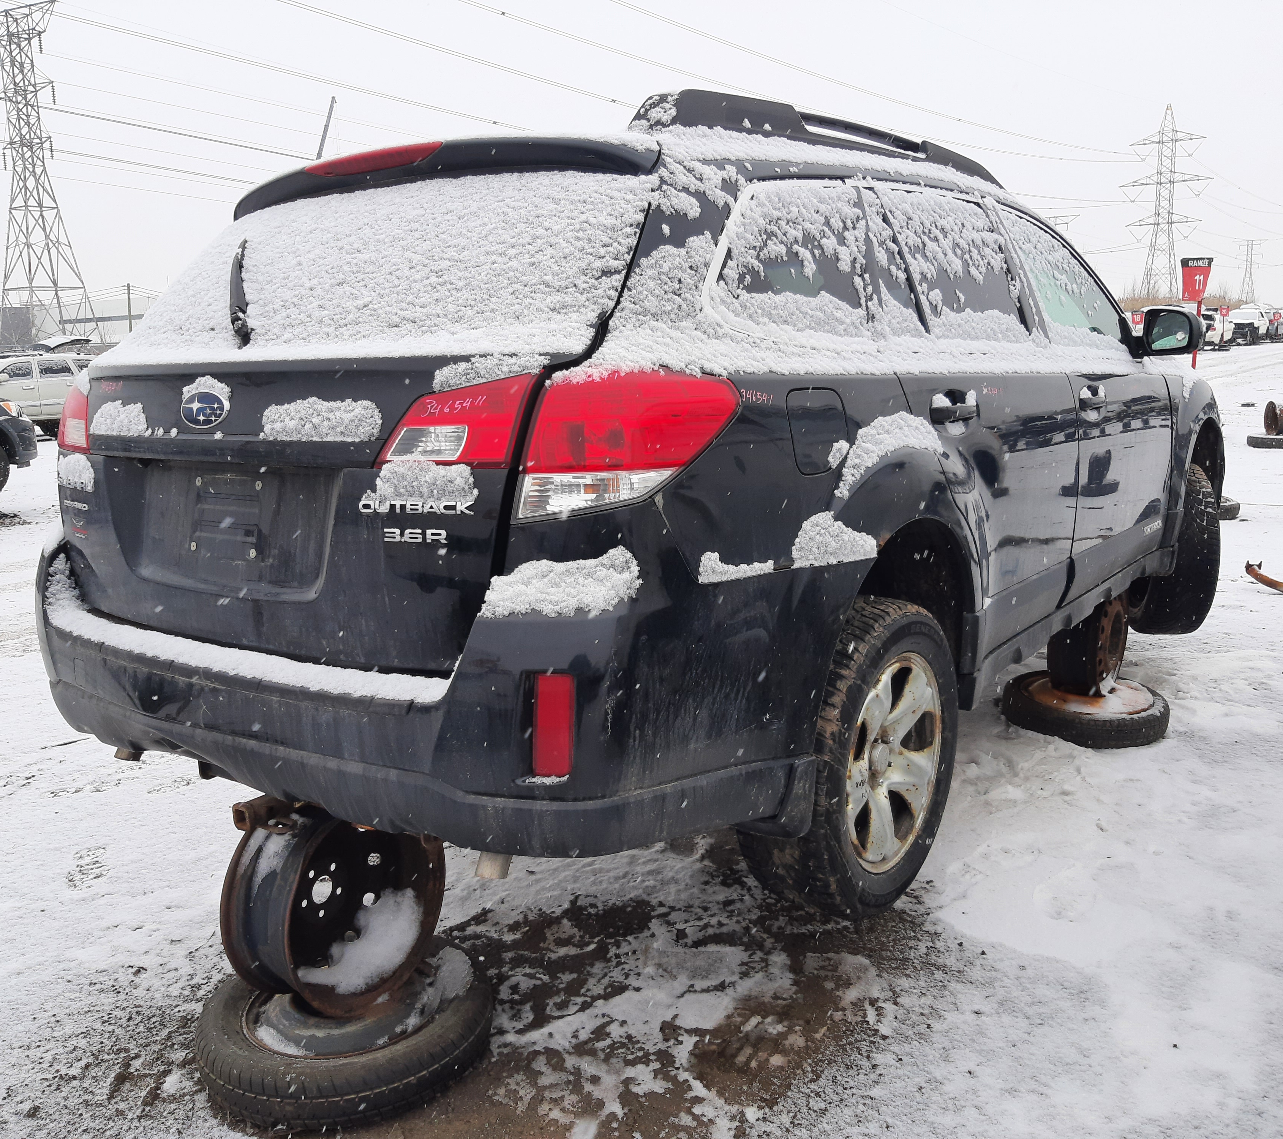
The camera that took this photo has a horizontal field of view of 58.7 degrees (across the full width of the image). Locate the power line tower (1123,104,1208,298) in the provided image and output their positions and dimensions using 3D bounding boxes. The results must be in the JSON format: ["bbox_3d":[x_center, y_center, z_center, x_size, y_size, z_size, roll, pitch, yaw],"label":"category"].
[{"bbox_3d":[135.373,-93.501,294.612,22.000,50.000,9.000,7,14,38],"label":"power line tower"}]

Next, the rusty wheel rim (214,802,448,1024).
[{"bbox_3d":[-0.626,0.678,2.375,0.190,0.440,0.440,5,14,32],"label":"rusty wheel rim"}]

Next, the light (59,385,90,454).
[{"bbox_3d":[-1.177,-0.316,2.374,0.079,0.145,0.283,-12,15,-43],"label":"light"}]

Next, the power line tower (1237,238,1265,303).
[{"bbox_3d":[266.798,-128.719,500.000,12.500,30.000,6.000,7,15,38],"label":"power line tower"}]

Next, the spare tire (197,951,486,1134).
[{"bbox_3d":[-0.609,0.950,2.383,0.602,0.140,0.602,-2,11,0],"label":"spare tire"}]

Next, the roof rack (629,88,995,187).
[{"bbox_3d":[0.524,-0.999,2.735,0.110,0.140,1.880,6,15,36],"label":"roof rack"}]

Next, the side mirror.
[{"bbox_3d":[1.778,-0.801,3.820,0.200,0.165,0.140,6,13,36],"label":"side mirror"}]

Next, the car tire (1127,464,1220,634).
[{"bbox_3d":[2.060,-0.072,4.530,0.225,0.690,0.690,-1,11,6],"label":"car tire"}]

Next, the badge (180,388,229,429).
[{"bbox_3d":[-0.760,-0.278,1.989,0.147,0.068,0.015,6,5,36],"label":"badge"}]

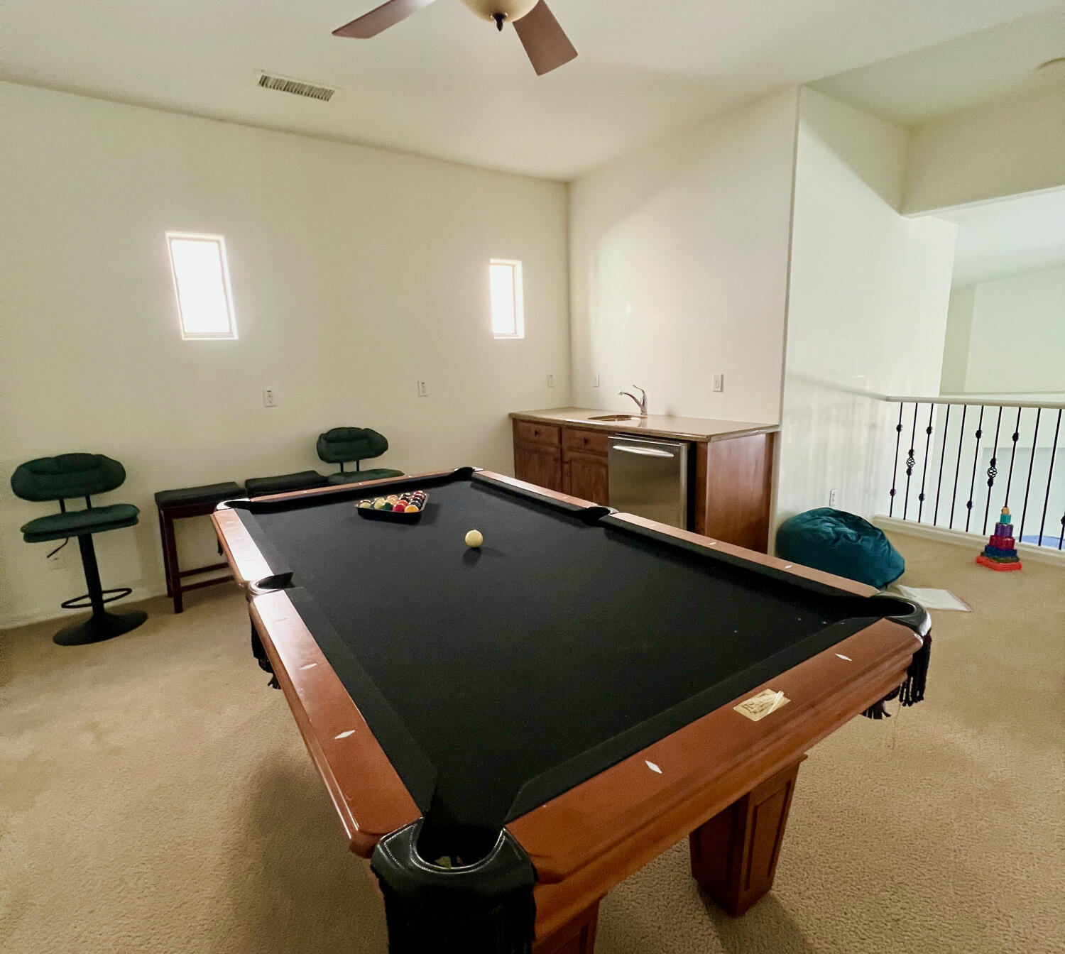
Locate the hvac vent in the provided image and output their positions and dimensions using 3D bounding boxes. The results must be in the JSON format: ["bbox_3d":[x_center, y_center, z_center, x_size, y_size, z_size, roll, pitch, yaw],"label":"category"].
[{"bbox_3d":[-1.307,-2.154,2.971,0.410,0.020,0.190,-10,15,-32],"label":"hvac vent"}]

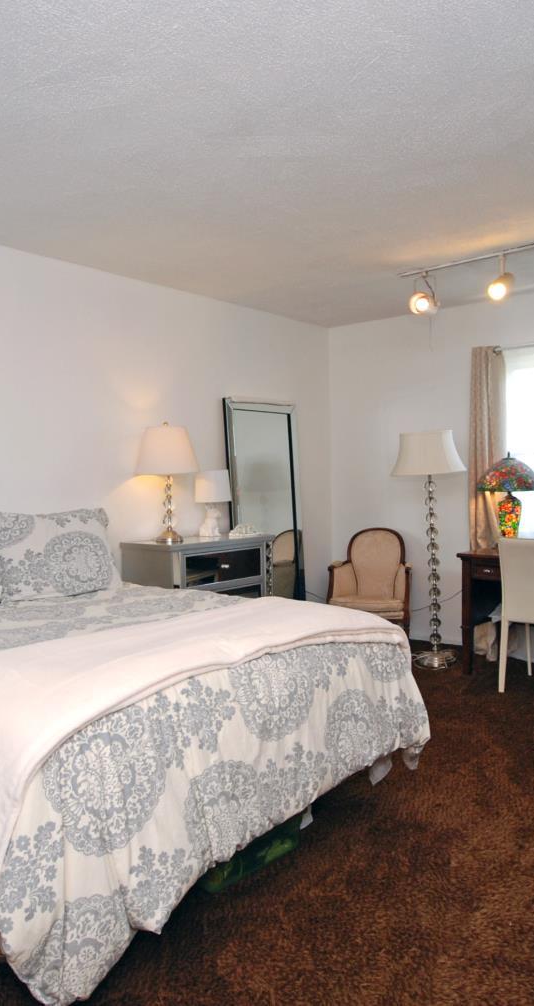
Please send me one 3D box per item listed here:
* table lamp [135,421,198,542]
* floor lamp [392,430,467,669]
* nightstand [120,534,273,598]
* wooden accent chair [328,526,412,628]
[{"bbox_3d":[-0.631,-0.133,4.008,0.385,0.765,0.385,-1,3,0],"label":"table lamp"},{"bbox_3d":[1.103,0.294,4.199,0.420,1.549,0.270,1,4,42],"label":"floor lamp"},{"bbox_3d":[-0.432,0.667,4.231,0.505,0.870,0.920,1,4,42],"label":"nightstand"},{"bbox_3d":[0.752,0.612,4.454,0.560,0.880,0.580,-1,3,17],"label":"wooden accent chair"}]

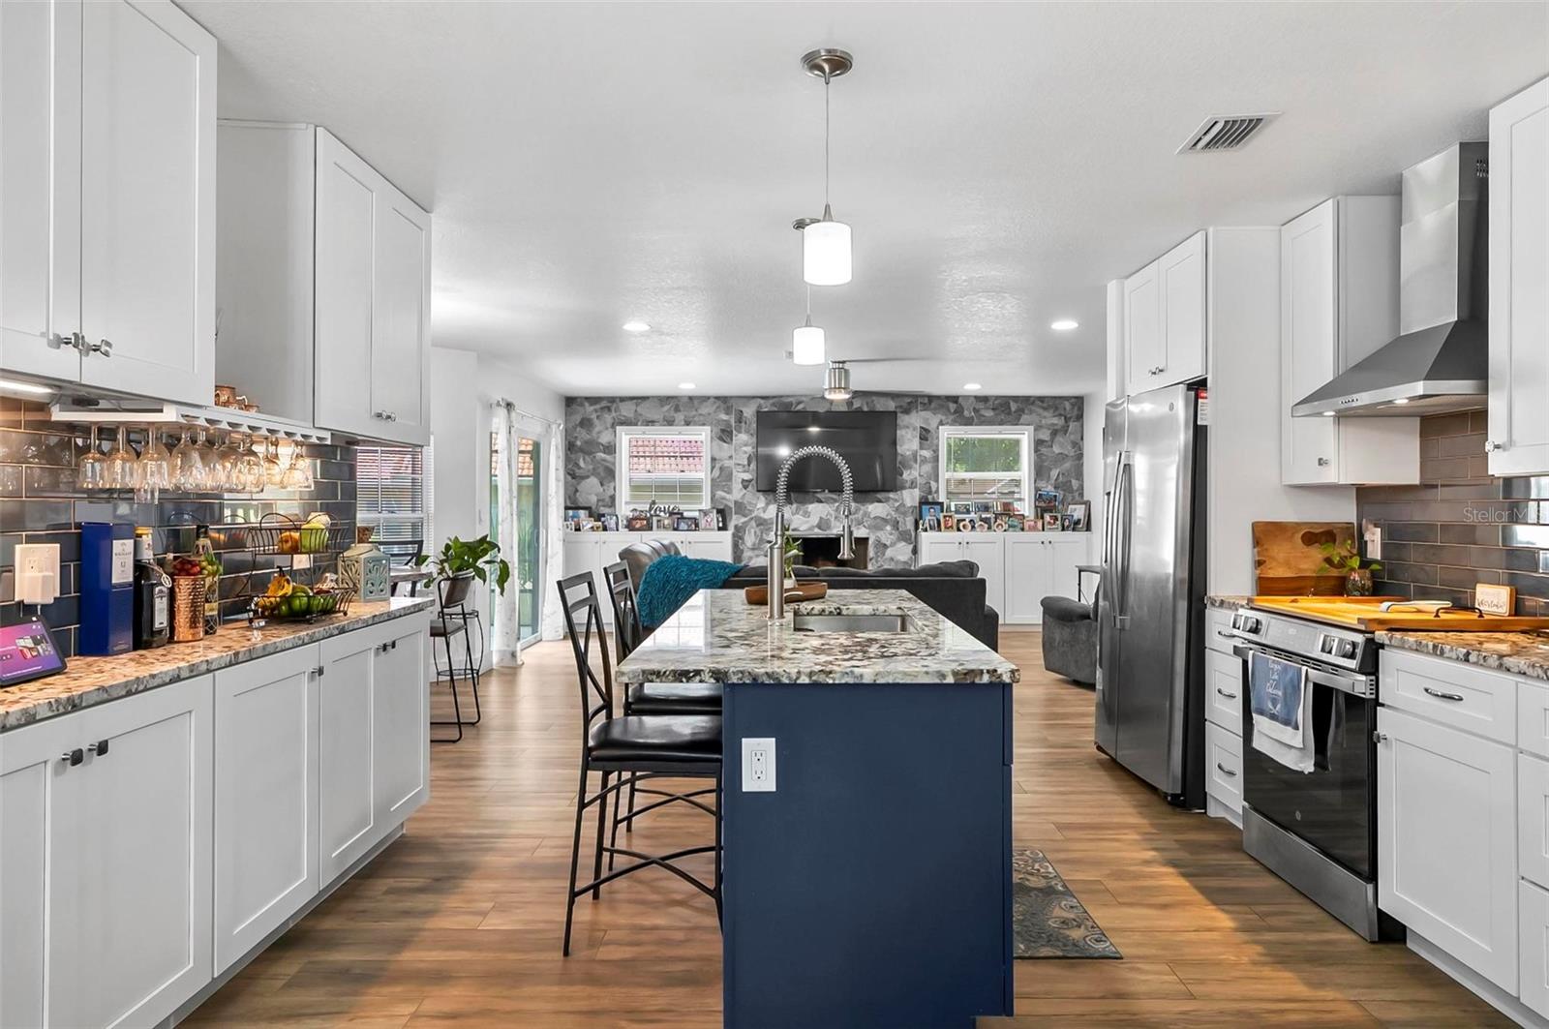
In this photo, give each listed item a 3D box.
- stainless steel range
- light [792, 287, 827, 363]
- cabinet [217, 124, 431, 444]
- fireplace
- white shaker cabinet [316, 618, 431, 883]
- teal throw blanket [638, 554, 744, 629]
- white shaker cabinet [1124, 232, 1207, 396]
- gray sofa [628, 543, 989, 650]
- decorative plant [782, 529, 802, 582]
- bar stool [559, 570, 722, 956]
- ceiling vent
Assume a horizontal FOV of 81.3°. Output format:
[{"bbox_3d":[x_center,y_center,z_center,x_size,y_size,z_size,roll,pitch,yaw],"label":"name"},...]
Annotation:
[{"bbox_3d":[2.050,0.807,3.054,0.690,0.934,0.761,0,0,0],"label":"stainless steel range"},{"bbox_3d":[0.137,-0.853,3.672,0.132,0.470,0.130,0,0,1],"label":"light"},{"bbox_3d":[-1.565,-0.740,3.200,0.330,0.929,0.827,0,0,0],"label":"cabinet"},{"bbox_3d":[0.542,0.592,9.599,0.900,0.790,0.440,0,0,1],"label":"fireplace"},{"bbox_3d":[-1.531,0.770,3.130,0.330,0.780,0.802,0,0,1],"label":"white shaker cabinet"},{"bbox_3d":[-0.619,0.570,6.731,0.787,0.531,0.558,0,0,0],"label":"teal throw blanket"},{"bbox_3d":[2.124,-0.894,4.172,0.640,0.603,0.810,0,0,1],"label":"white shaker cabinet"},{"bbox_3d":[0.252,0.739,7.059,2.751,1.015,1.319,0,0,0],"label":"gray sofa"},{"bbox_3d":[0.053,0.180,3.551,0.116,0.255,0.120,0,0,1],"label":"decorative plant"},{"bbox_3d":[-0.376,0.725,2.791,0.513,1.077,0.430,0,0,1],"label":"bar stool"},{"bbox_3d":[1.399,-1.179,2.796,0.205,0.020,0.285,0,0,1],"label":"ceiling vent"}]

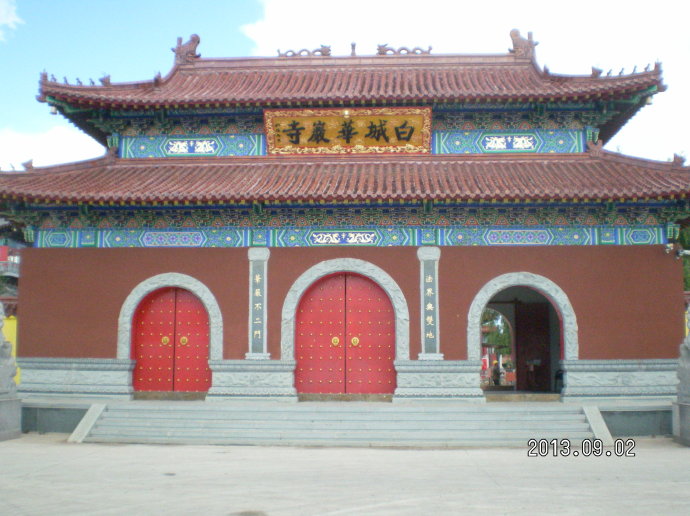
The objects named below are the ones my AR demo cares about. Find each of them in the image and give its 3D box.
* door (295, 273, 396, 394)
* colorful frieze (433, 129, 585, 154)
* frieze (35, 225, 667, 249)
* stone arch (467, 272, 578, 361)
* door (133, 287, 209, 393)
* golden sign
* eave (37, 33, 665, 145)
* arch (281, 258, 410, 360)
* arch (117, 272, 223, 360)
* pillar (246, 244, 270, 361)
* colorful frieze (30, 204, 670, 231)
[{"bbox_3d":[0.005,1.764,17.932,2.424,2.892,0.120,0,-7,3],"label":"door"},{"bbox_3d":[4.218,-2.997,19.643,3.888,0.690,0.200,0,-7,3],"label":"colorful frieze"},{"bbox_3d":[-0.020,-0.464,17.826,14.798,0.520,0.250,0,-7,3],"label":"frieze"},{"bbox_3d":[4.044,1.337,17.320,2.510,1.998,0.220,0,-7,3],"label":"stone arch"},{"bbox_3d":[-4.139,1.953,18.115,1.933,2.491,0.120,0,-7,3],"label":"door"},{"bbox_3d":[0.069,-3.269,19.445,4.243,1.199,0.150,0,18,3],"label":"golden sign"},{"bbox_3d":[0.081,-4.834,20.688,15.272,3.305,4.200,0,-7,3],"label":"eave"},{"bbox_3d":[0.005,1.190,17.541,2.987,2.348,0.220,0,-7,3],"label":"arch"},{"bbox_3d":[-4.072,1.368,17.722,2.499,2.045,0.220,0,-7,3],"label":"arch"},{"bbox_3d":[-1.993,1.057,17.576,0.535,2.622,0.200,0,-7,3],"label":"pillar"},{"bbox_3d":[-0.015,-0.884,17.521,14.580,0.554,0.600,0,-7,3],"label":"colorful frieze"}]

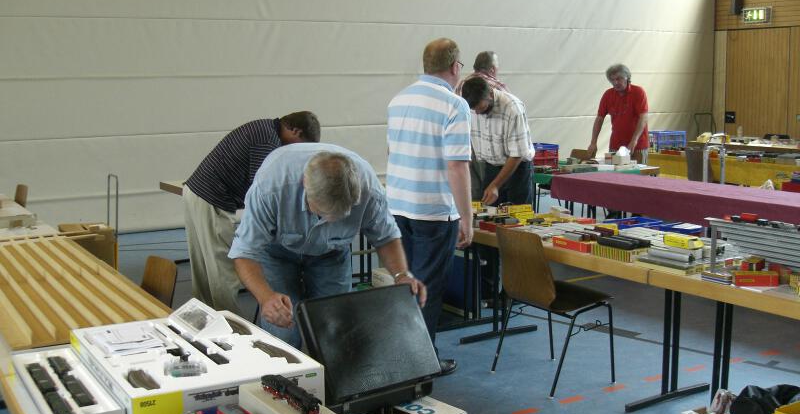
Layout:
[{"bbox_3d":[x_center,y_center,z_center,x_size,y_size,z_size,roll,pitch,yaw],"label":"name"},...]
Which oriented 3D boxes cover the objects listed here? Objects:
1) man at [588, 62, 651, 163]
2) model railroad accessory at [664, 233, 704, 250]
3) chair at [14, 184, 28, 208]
[{"bbox_3d":[2.042,-0.469,8.217,0.600,1.710,0.420,2,8,18],"label":"man"},{"bbox_3d":[1.254,0.152,3.900,0.045,0.040,0.175,-4,9,-26],"label":"model railroad accessory"},{"bbox_3d":[-2.903,0.259,6.358,0.500,0.810,0.480,-5,9,-32],"label":"chair"}]

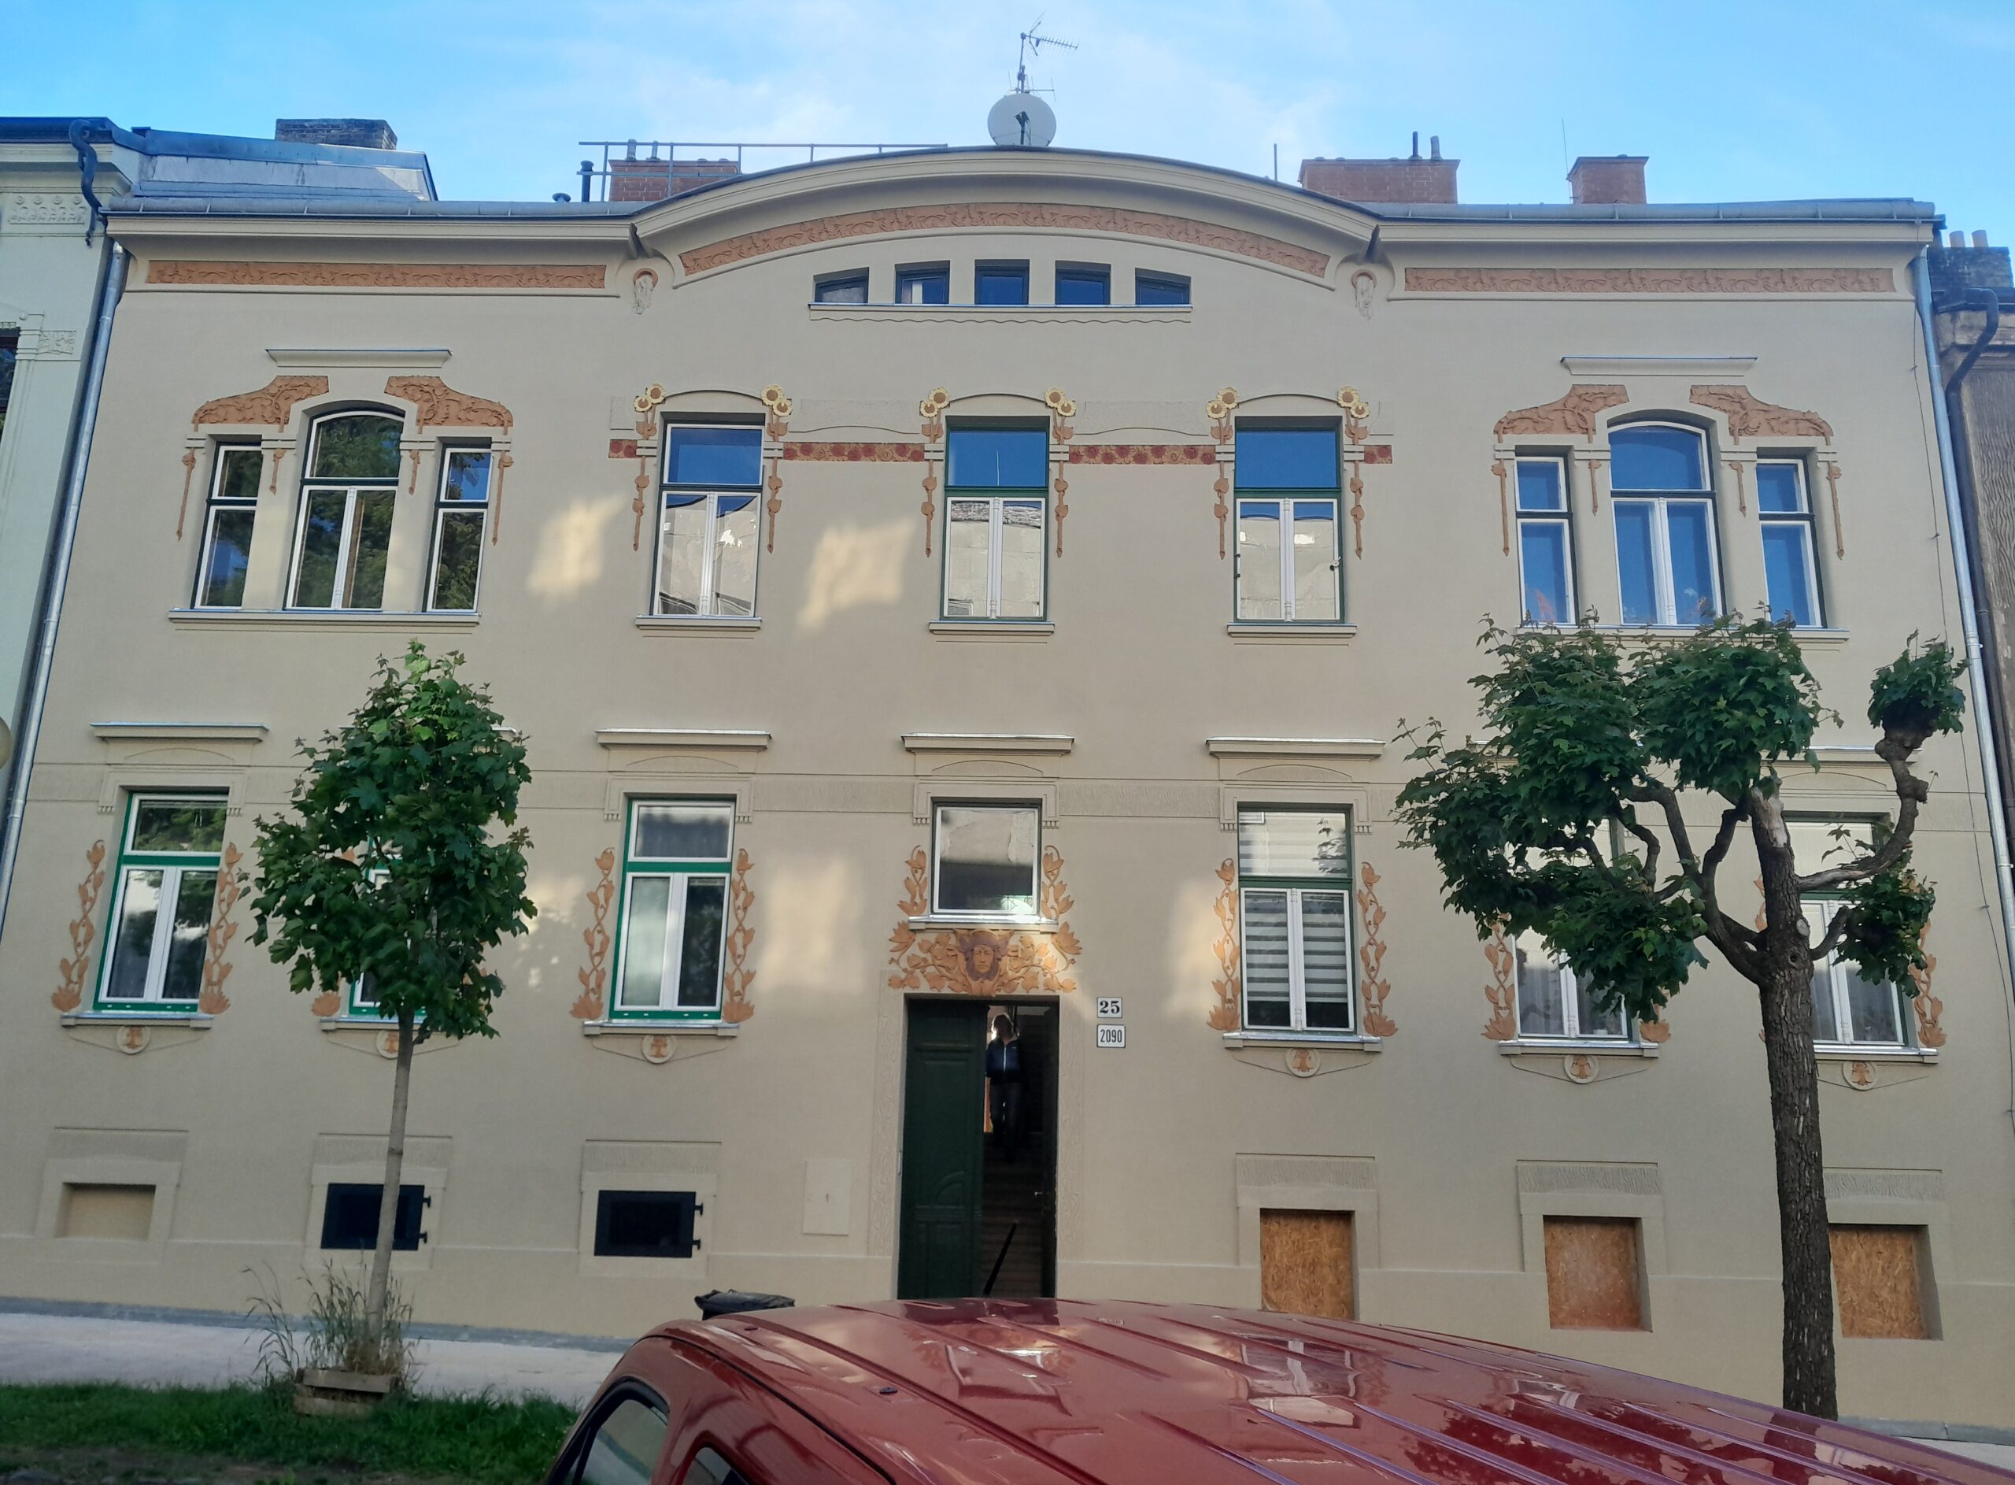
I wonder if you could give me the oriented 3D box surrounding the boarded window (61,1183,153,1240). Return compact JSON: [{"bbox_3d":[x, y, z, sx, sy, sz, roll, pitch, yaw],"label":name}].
[{"bbox_3d":[-7.983,4.182,13.505,0.835,0.474,0.140,1,-14,2],"label":"boarded window"}]

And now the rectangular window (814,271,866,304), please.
[{"bbox_3d":[-1.701,-4.670,15.572,0.569,0.406,0.120,1,-14,2],"label":"rectangular window"}]

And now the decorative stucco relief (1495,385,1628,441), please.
[{"bbox_3d":[5.423,-3.219,14.806,1.324,0.613,0.070,1,-14,2],"label":"decorative stucco relief"}]

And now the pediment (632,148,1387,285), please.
[{"bbox_3d":[-0.070,-5.298,15.369,7.366,1.268,0.535,1,-14,2],"label":"pediment"}]

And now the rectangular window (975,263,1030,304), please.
[{"bbox_3d":[-0.048,-4.947,16.339,0.581,0.500,0.120,1,-13,2],"label":"rectangular window"}]

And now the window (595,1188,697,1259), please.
[{"bbox_3d":[-3.377,4.511,14.166,0.928,0.579,0.100,1,-13,2],"label":"window"}]

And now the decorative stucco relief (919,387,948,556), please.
[{"bbox_3d":[-0.732,-2.654,14.832,0.281,1.783,0.070,1,-14,2],"label":"decorative stucco relief"}]

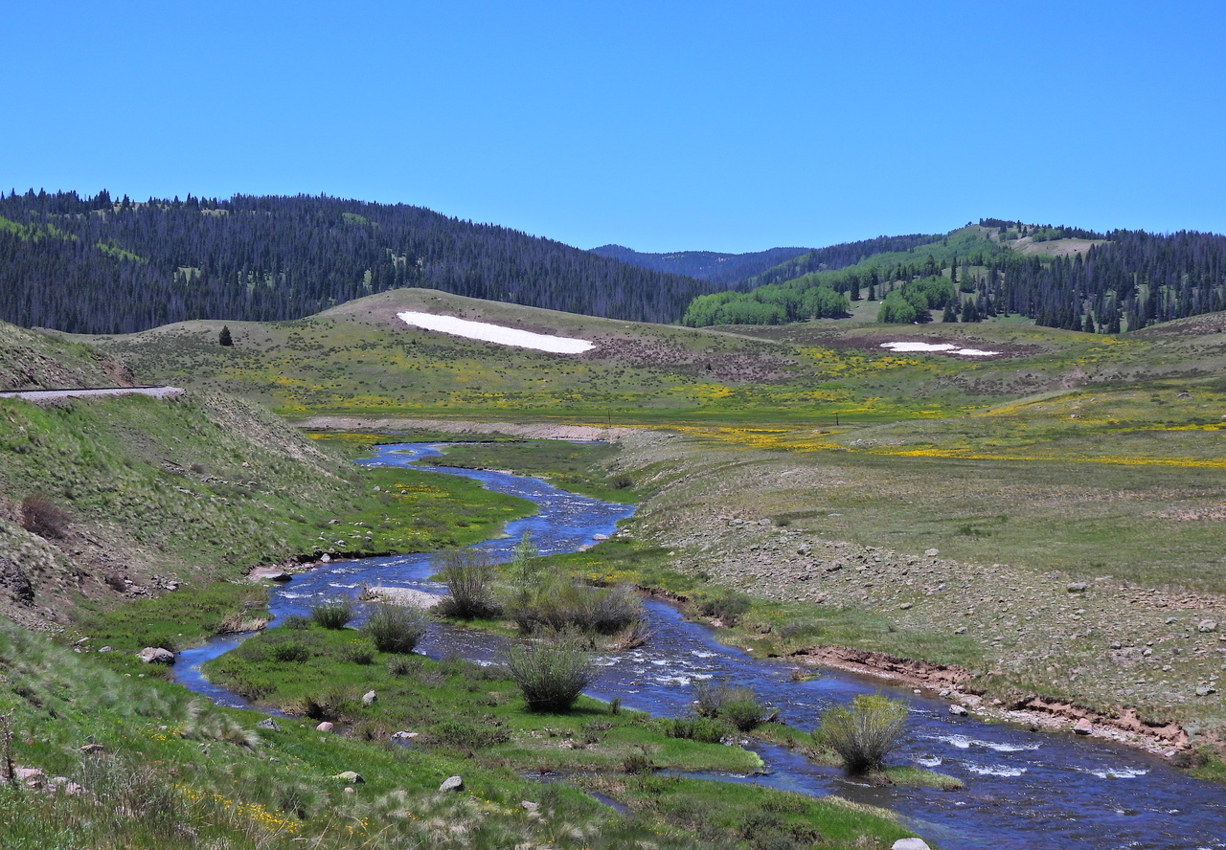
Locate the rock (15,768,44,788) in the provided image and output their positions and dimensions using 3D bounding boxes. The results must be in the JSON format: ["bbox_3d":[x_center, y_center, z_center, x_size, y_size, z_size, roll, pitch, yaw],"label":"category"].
[{"bbox_3d":[-8.079,4.892,27.000,0.400,0.250,0.330,0,2,0],"label":"rock"}]

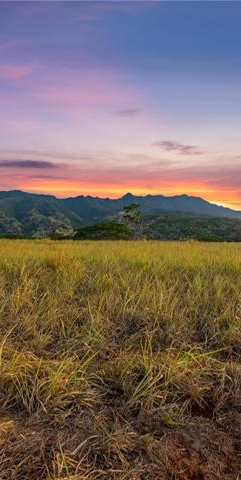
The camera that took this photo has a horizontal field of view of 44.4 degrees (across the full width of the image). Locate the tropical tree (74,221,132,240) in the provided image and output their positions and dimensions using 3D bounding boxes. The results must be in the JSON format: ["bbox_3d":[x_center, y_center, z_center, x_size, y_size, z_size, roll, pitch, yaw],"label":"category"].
[{"bbox_3d":[-4.030,-2.070,68.000,13.030,4.830,11.000,0,0,0],"label":"tropical tree"}]

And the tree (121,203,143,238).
[{"bbox_3d":[2.740,-4.020,66.000,4.940,8.490,4.600,0,0,0],"label":"tree"}]

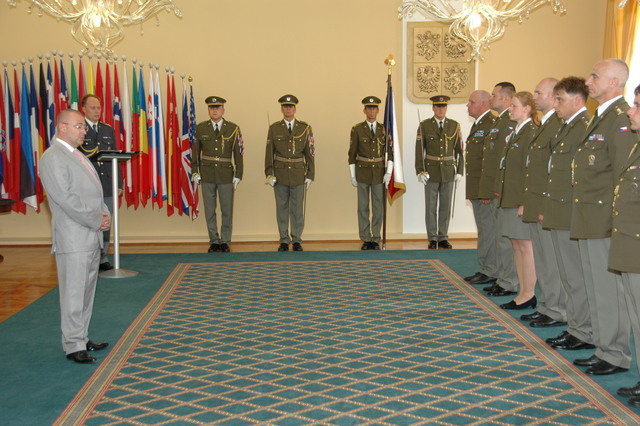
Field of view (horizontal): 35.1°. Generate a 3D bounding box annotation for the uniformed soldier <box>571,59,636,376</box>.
[{"bbox_3d":[1.712,0.015,6.042,0.360,1.851,0.540,-1,5,-8],"label":"uniformed soldier"}]

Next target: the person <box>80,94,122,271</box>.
[{"bbox_3d":[-2.341,-0.317,10.828,0.530,1.887,0.350,-3,5,-26],"label":"person"}]

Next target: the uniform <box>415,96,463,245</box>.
[{"bbox_3d":[1.461,-0.512,12.485,0.580,1.874,0.360,-1,5,-2],"label":"uniform"}]

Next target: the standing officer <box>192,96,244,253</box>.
[{"bbox_3d":[-1.257,-0.477,12.540,0.600,1.919,0.370,-1,4,-2],"label":"standing officer"}]

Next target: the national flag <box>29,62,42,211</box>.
[{"bbox_3d":[-3.631,-0.973,12.947,0.200,1.912,0.220,-1,4,-2],"label":"national flag"}]

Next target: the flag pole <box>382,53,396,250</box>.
[{"bbox_3d":[0.821,-0.726,12.253,0.130,2.350,0.090,1,5,-2],"label":"flag pole"}]

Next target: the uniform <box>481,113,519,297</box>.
[{"bbox_3d":[1.576,-0.086,8.868,0.340,1.615,0.520,-1,4,-10],"label":"uniform"}]

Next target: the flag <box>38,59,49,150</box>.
[{"bbox_3d":[-3.460,-1.008,12.685,0.144,1.804,0.200,-1,5,-2],"label":"flag"}]

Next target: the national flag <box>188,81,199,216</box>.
[{"bbox_3d":[-1.646,-0.838,13.229,0.170,1.851,0.220,-1,4,-2],"label":"national flag"}]

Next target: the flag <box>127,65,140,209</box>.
[{"bbox_3d":[-2.338,-0.956,12.733,0.176,1.823,0.200,-1,5,-2],"label":"flag"}]

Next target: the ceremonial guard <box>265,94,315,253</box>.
[{"bbox_3d":[-0.370,-0.484,12.486,0.600,1.929,0.370,-1,4,-2],"label":"ceremonial guard"}]

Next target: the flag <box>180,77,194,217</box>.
[{"bbox_3d":[-1.724,-0.870,13.224,0.200,1.837,0.220,-1,4,-2],"label":"flag"}]

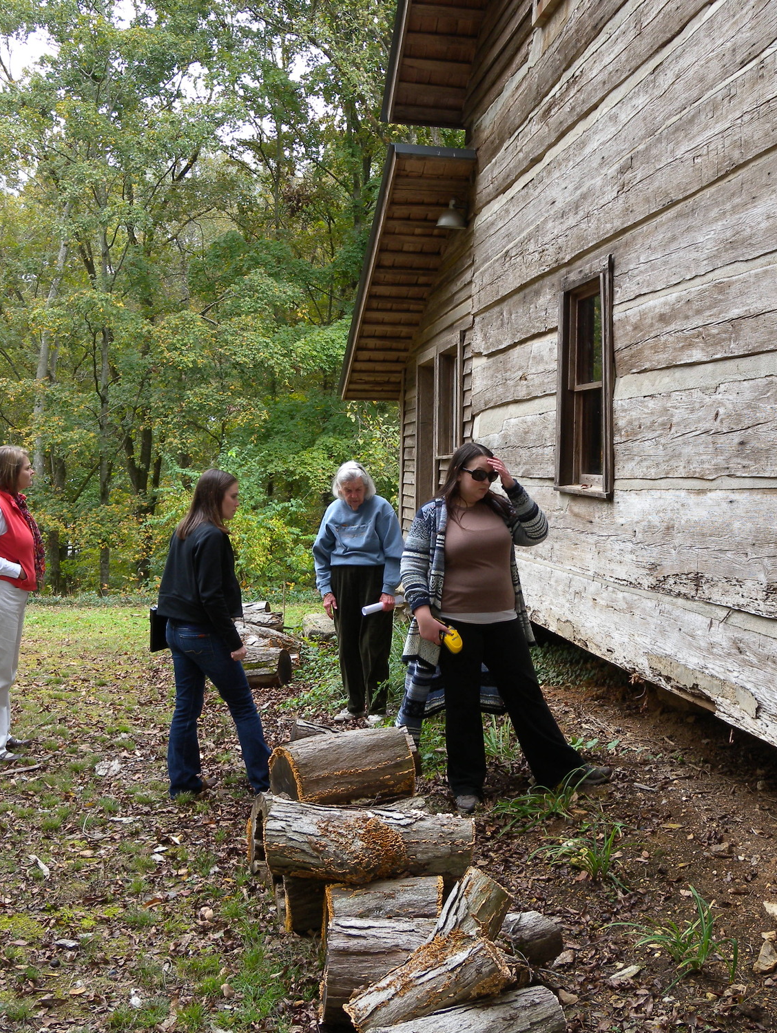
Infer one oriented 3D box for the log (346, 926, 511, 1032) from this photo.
[{"bbox_3d":[0.110,1.206,2.894,0.440,0.140,0.140,-19,9,-20],"label":"log"}]

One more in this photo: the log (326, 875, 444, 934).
[{"bbox_3d":[-0.009,1.290,3.518,0.370,0.290,0.290,-1,4,-8],"label":"log"}]

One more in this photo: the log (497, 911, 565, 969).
[{"bbox_3d":[0.353,1.321,3.468,0.360,0.150,0.150,1,2,-24],"label":"log"}]

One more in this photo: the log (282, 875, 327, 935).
[{"bbox_3d":[-0.103,1.283,3.747,0.480,0.225,0.225,1,2,-8],"label":"log"}]

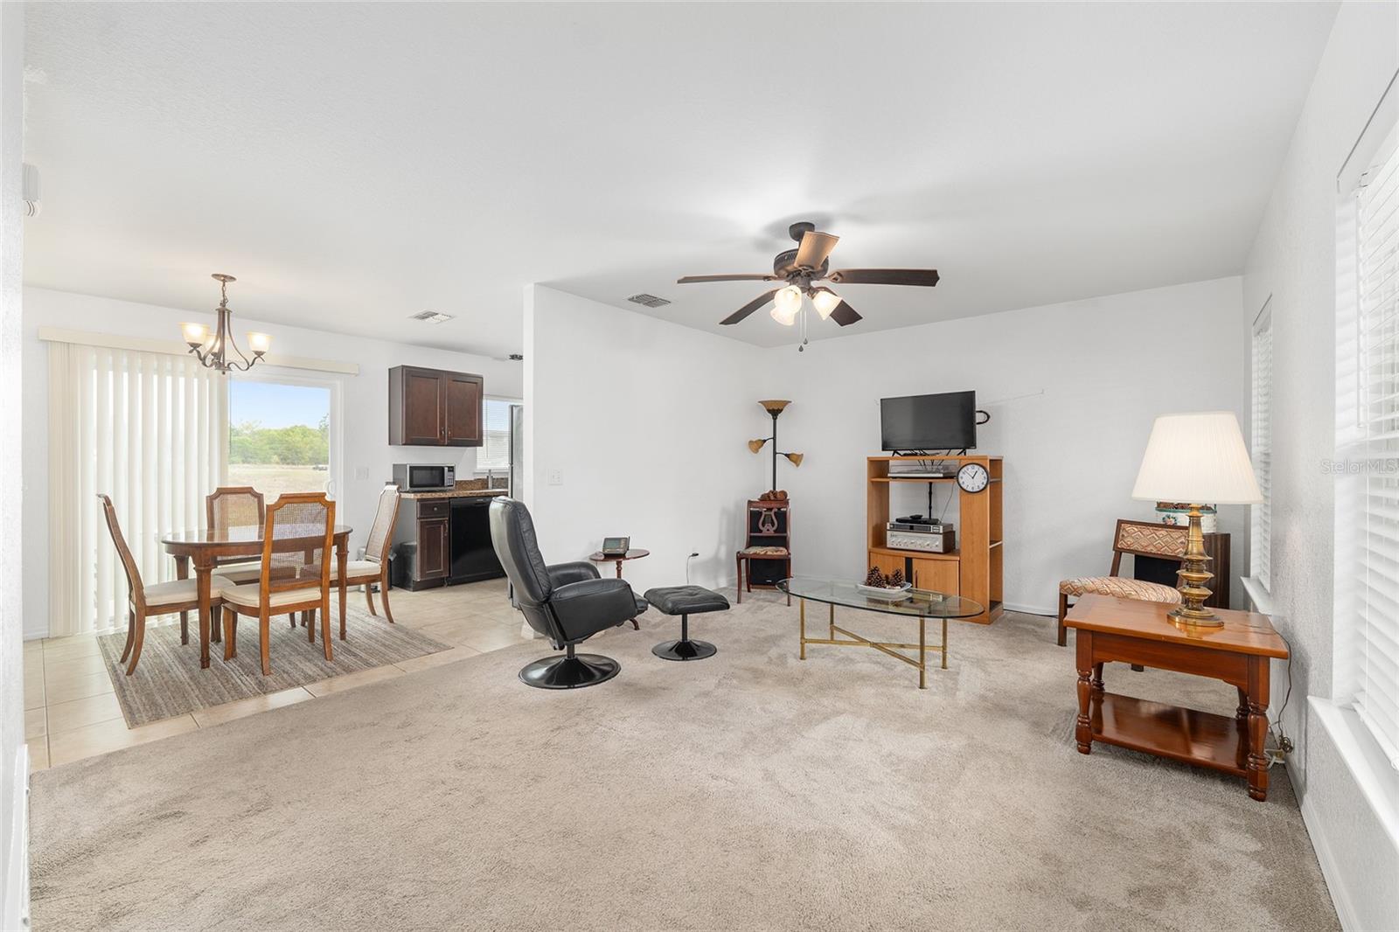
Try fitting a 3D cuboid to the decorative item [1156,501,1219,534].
[{"bbox_3d":[3.200,0.322,3.580,0.170,0.220,0.260,0,0,-18],"label":"decorative item"}]

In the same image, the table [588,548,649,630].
[{"bbox_3d":[-0.591,0.915,4.020,0.380,0.525,0.500,0,0,41],"label":"table"}]

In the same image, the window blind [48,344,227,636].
[{"bbox_3d":[-4.204,0.167,4.131,0.090,2.040,0.960,0,1,41],"label":"window blind"}]

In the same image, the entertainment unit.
[{"bbox_3d":[1.929,0.552,4.492,0.950,1.255,0.425,0,0,41],"label":"entertainment unit"}]

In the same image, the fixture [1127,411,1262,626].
[{"bbox_3d":[2.055,0.217,2.260,0.395,0.860,0.395,0,0,41],"label":"fixture"}]

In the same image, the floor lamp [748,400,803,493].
[{"bbox_3d":[0.759,0.259,5.472,0.540,1.824,0.360,0,0,8],"label":"floor lamp"}]

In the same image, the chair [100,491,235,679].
[{"bbox_3d":[-3.260,0.684,3.359,0.510,1.030,0.580,0,1,41],"label":"chair"}]

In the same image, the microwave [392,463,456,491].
[{"bbox_3d":[-2.745,0.126,5.435,0.360,0.265,0.455,0,1,41],"label":"microwave"}]

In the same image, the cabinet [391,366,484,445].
[{"bbox_3d":[-2.620,-0.556,5.434,0.325,0.755,0.770,0,0,41],"label":"cabinet"}]

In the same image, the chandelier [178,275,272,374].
[{"bbox_3d":[-3.132,-0.925,3.584,0.490,0.635,0.490,0,1,41],"label":"chandelier"}]

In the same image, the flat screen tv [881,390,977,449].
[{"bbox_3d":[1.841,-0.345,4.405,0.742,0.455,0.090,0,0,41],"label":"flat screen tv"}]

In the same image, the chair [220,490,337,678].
[{"bbox_3d":[-2.550,0.678,3.365,0.590,1.035,0.510,0,0,38],"label":"chair"}]

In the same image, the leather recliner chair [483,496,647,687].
[{"bbox_3d":[-0.763,0.677,3.148,0.840,1.030,0.780,0,0,-28],"label":"leather recliner chair"}]

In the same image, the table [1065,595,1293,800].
[{"bbox_3d":[1.953,0.914,2.273,0.635,0.550,0.620,0,1,41],"label":"table"}]

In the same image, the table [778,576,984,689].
[{"bbox_3d":[1.025,0.974,3.255,1.250,0.415,0.700,0,0,41],"label":"table"}]

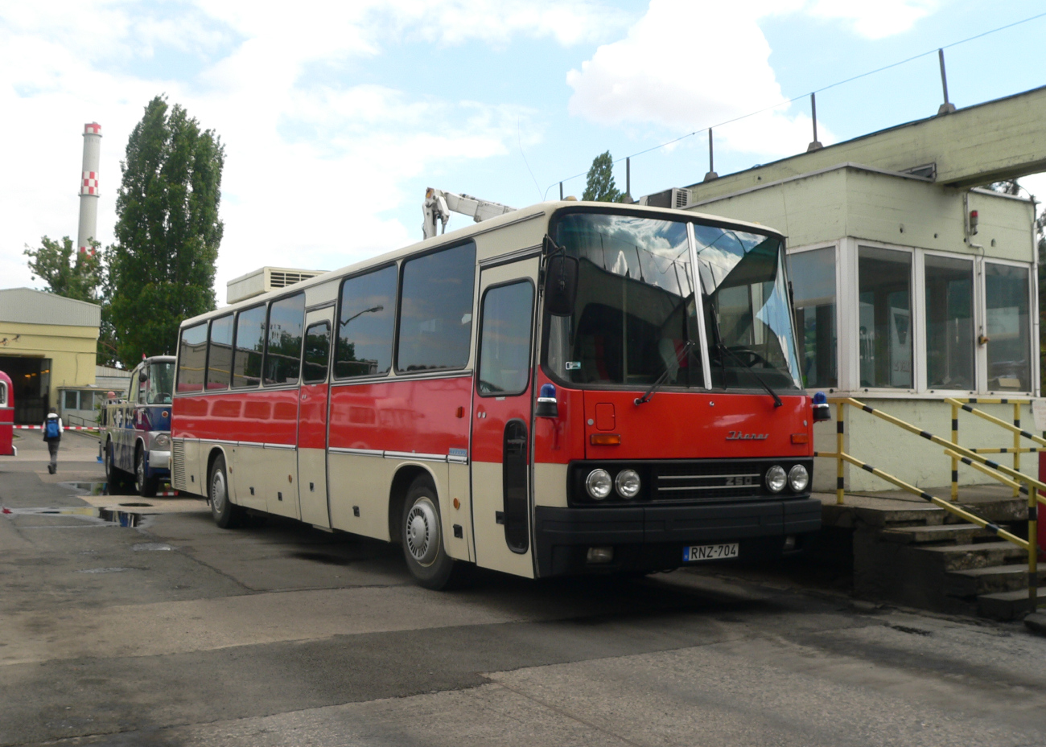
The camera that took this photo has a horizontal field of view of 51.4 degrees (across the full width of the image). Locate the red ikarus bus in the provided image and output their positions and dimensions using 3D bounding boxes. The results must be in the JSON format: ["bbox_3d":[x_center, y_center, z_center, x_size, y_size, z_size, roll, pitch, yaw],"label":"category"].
[{"bbox_3d":[-1.622,0.289,12.870,2.520,3.380,12.025,2,-3,-30],"label":"red ikarus bus"}]

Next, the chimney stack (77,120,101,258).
[{"bbox_3d":[-147.287,-34.195,366.833,6.300,102.230,6.300,0,-3,0],"label":"chimney stack"}]

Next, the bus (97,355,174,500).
[{"bbox_3d":[-7.141,1.081,23.068,2.500,2.650,8.700,1,-3,-26],"label":"bus"}]

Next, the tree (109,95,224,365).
[{"bbox_3d":[-29.133,-8.667,87.461,9.000,27.613,9.000,0,-3,0],"label":"tree"}]

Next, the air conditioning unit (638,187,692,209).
[{"bbox_3d":[2.042,-2.289,15.600,0.320,0.570,0.770,2,-3,-30],"label":"air conditioning unit"}]

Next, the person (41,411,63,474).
[{"bbox_3d":[-12.355,1.778,28.589,0.520,1.700,0.450,0,-3,-2],"label":"person"}]

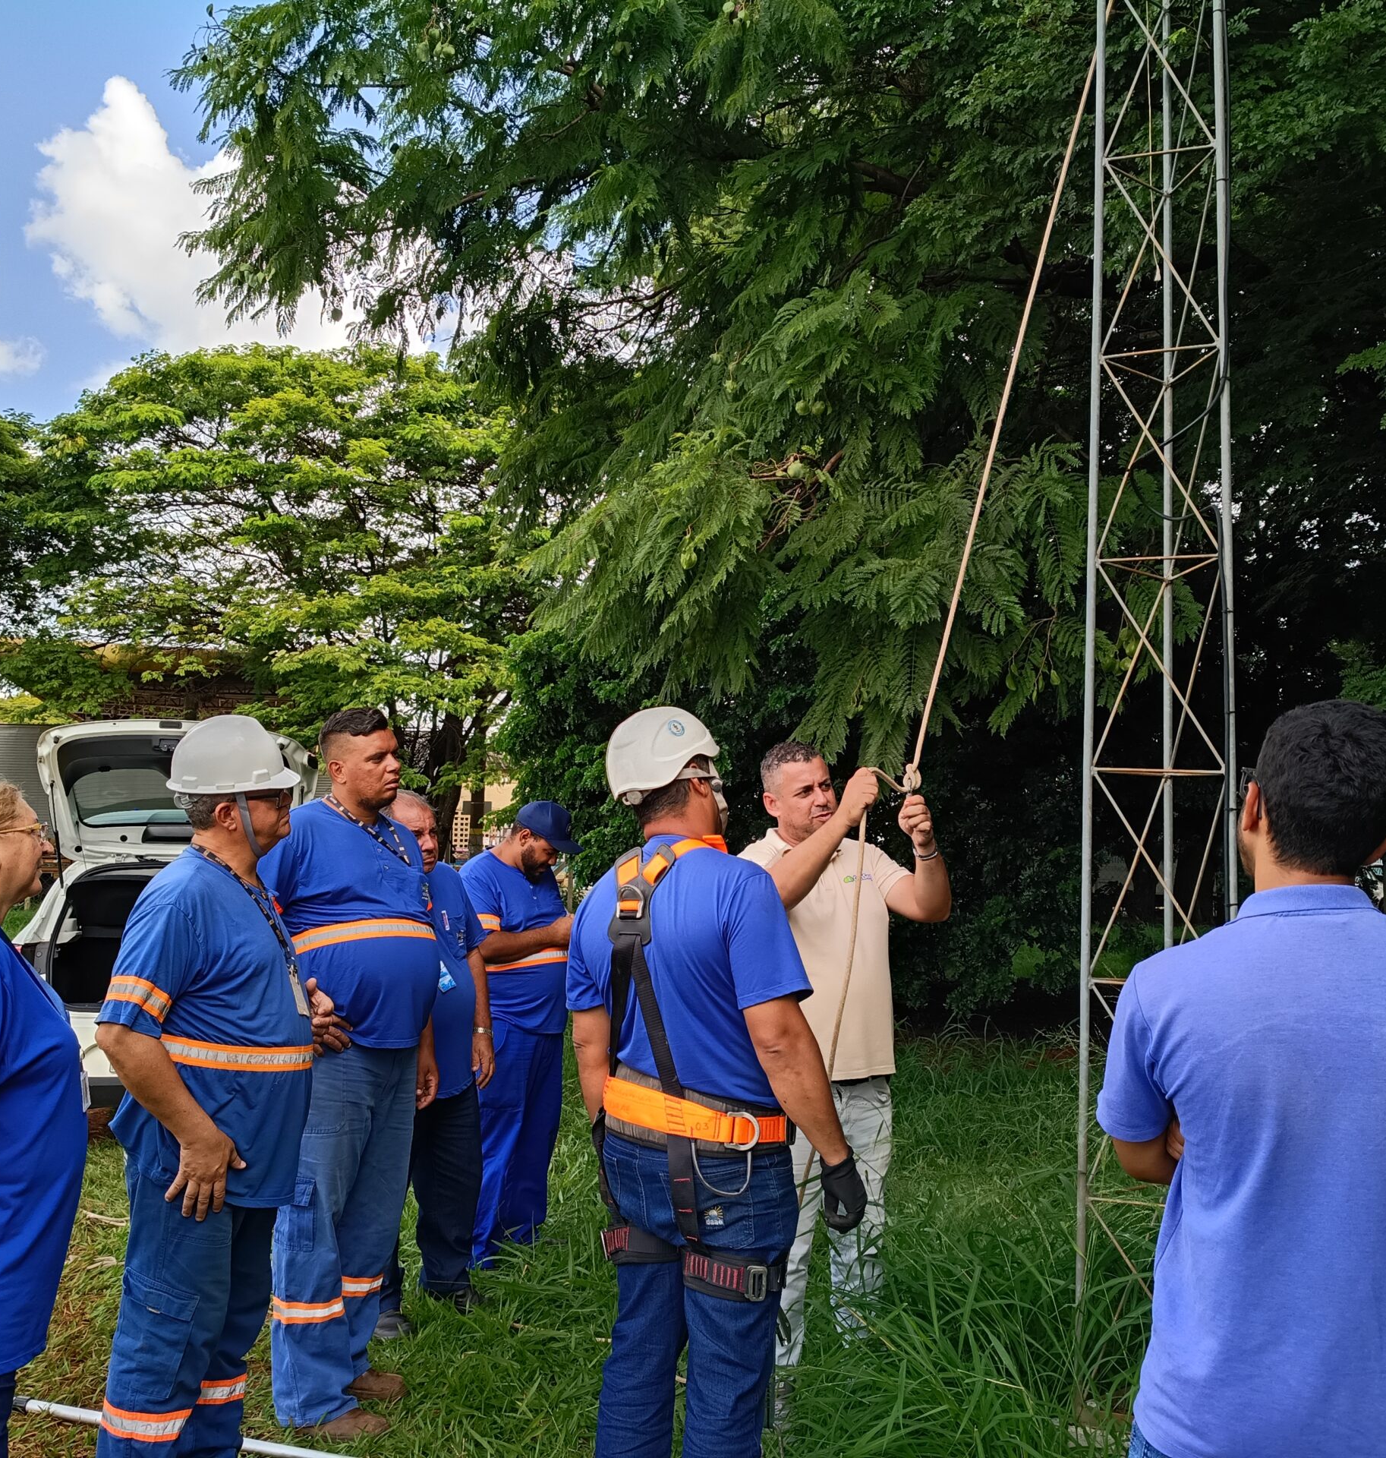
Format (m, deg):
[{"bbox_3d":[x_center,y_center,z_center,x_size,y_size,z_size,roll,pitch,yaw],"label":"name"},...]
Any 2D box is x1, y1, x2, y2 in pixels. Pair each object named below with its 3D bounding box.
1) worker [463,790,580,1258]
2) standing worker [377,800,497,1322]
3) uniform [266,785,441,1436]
[{"bbox_3d":[-0.590,1.070,5.143,0.450,1.660,0.520,-2,-6,32],"label":"worker"},{"bbox_3d":[-0.779,1.022,4.681,0.360,1.670,0.540,-2,-6,38],"label":"standing worker"},{"bbox_3d":[-0.867,0.975,3.845,0.400,1.540,0.550,0,-5,20],"label":"uniform"}]

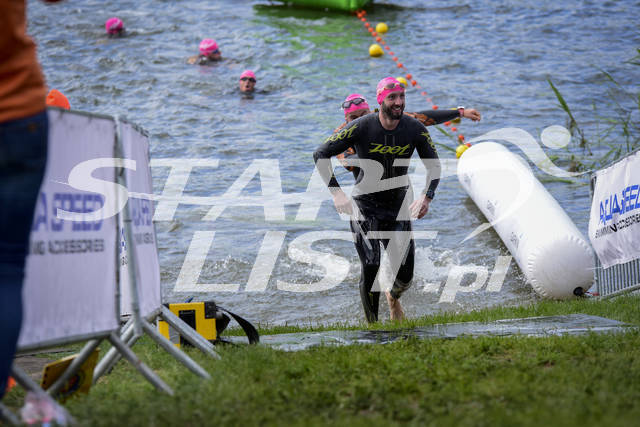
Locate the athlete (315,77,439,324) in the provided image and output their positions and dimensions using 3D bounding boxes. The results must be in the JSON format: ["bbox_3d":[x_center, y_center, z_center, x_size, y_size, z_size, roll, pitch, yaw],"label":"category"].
[{"bbox_3d":[0.362,-0.057,22.600,0.820,1.680,0.620,-1,11,-7],"label":"athlete"}]

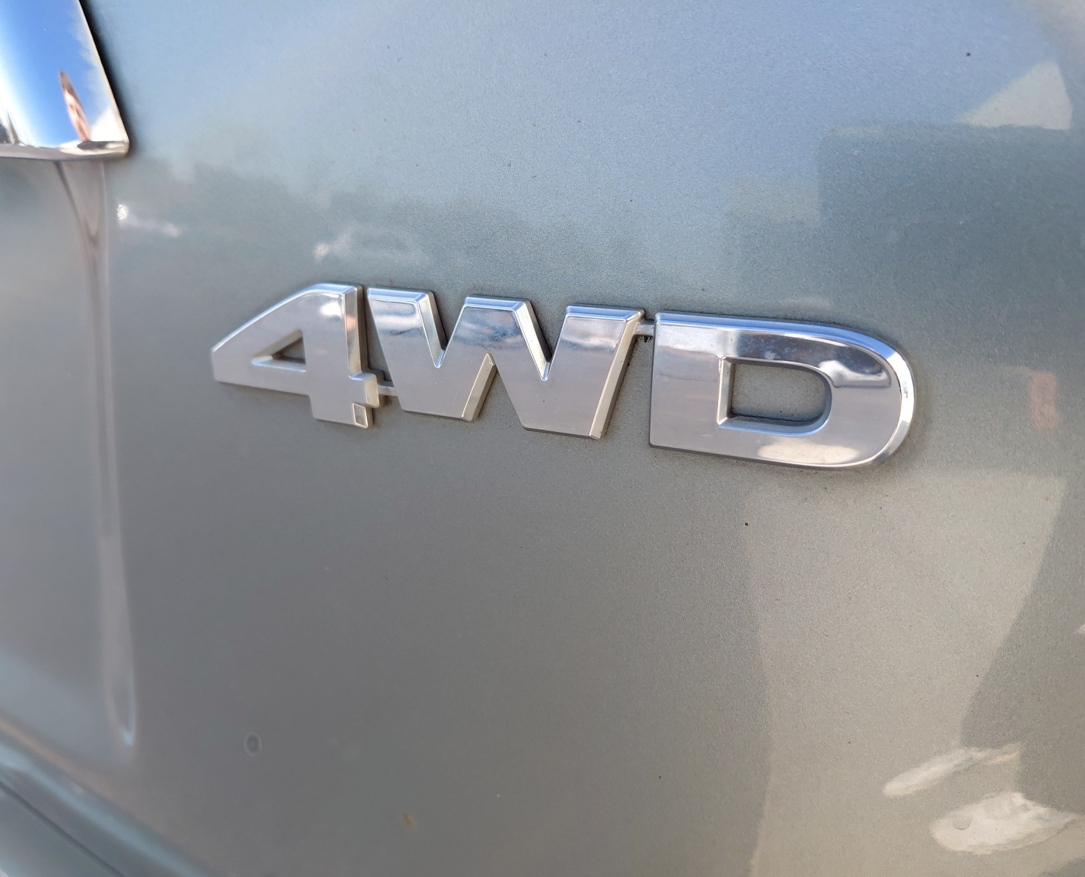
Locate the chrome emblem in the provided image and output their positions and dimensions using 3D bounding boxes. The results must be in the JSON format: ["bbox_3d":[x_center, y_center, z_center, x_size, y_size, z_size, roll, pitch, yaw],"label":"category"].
[{"bbox_3d":[-0.012,-0.012,0.156,0.148,0.029,0.005,9,17,29],"label":"chrome emblem"}]

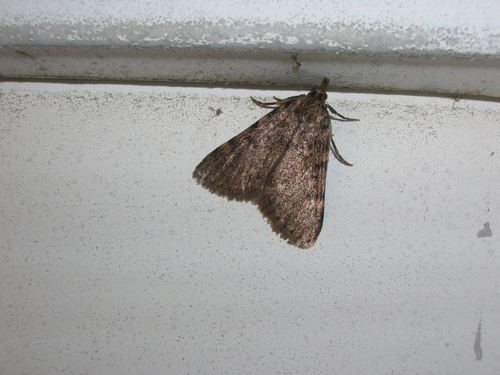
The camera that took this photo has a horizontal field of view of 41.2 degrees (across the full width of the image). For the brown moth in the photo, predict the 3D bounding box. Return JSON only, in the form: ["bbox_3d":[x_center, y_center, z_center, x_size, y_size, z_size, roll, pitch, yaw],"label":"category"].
[{"bbox_3d":[0.005,-0.006,0.090,0.019,0.022,0.004,28,-8,22],"label":"brown moth"}]

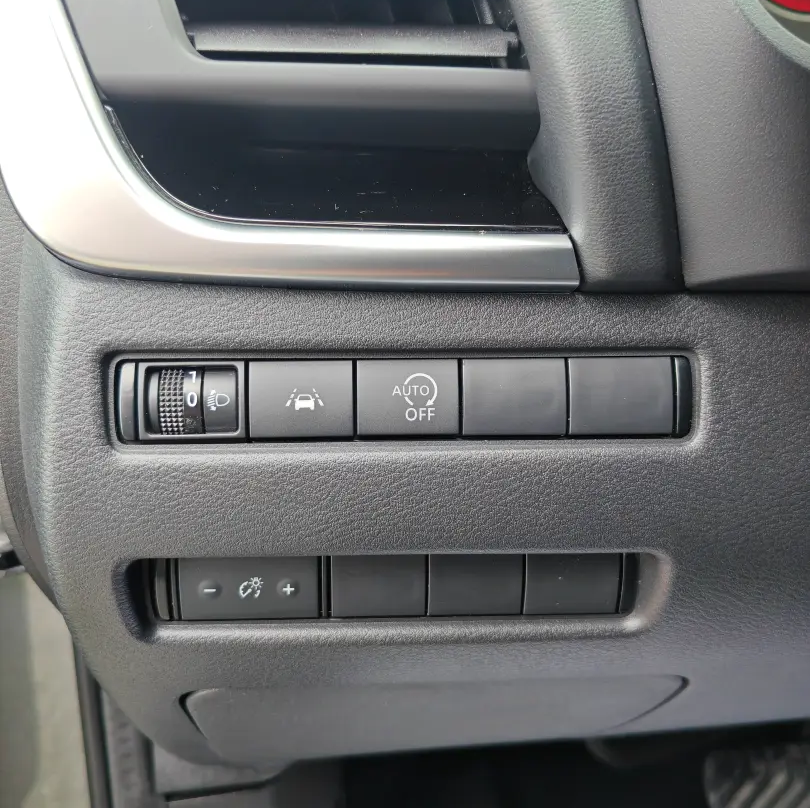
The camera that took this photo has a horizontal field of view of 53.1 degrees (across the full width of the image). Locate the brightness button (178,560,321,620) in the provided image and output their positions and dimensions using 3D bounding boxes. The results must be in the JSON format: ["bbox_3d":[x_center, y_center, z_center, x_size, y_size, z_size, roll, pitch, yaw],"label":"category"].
[{"bbox_3d":[-0.044,0.051,0.236,0.039,0.020,0.009,-1,13,0],"label":"brightness button"}]

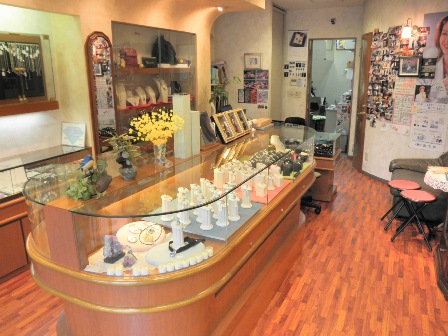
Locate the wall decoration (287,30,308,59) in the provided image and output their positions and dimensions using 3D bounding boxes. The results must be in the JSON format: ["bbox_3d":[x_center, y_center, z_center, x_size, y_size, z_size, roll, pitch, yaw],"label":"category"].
[{"bbox_3d":[1.308,-2.153,6.389,0.356,0.513,0.020,3,15,15],"label":"wall decoration"}]

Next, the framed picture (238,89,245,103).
[{"bbox_3d":[0.307,-1.248,6.306,0.114,0.235,0.025,4,15,18],"label":"framed picture"}]

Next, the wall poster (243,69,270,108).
[{"bbox_3d":[0.551,-1.380,6.189,0.435,0.573,0.020,4,15,18],"label":"wall poster"}]

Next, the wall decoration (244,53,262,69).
[{"bbox_3d":[0.493,-1.796,6.097,0.312,0.259,0.030,4,15,18],"label":"wall decoration"}]

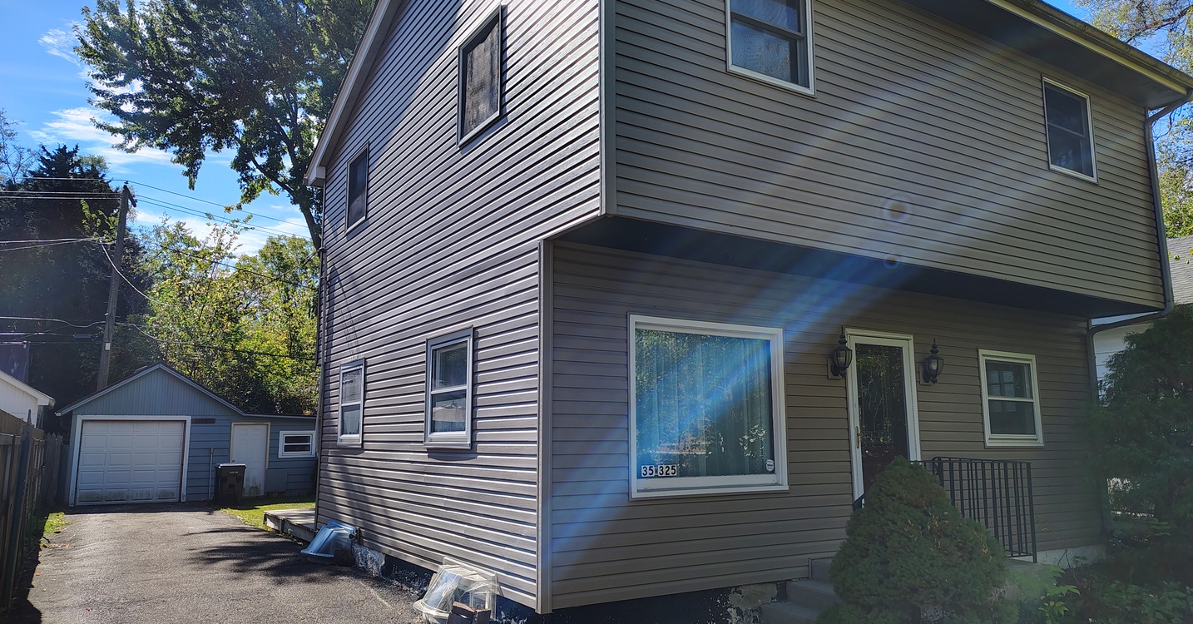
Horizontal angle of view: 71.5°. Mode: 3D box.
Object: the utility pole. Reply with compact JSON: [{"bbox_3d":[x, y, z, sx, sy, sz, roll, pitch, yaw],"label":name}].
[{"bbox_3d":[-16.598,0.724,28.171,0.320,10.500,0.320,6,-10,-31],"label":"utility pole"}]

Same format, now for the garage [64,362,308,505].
[{"bbox_3d":[-12.418,3.727,25.330,6.870,3.700,6.400,6,-10,-31],"label":"garage"}]

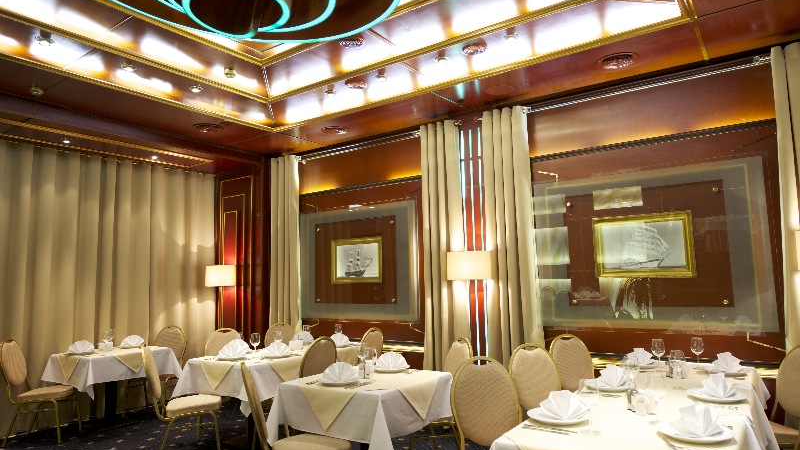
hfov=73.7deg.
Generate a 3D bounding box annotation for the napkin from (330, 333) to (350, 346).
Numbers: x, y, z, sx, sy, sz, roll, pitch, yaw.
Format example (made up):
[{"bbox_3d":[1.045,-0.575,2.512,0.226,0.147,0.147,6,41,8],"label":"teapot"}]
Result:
[{"bbox_3d":[-0.590,1.141,5.332,0.240,0.130,0.100,-2,-6,9],"label":"napkin"}]

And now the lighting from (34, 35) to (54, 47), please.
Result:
[{"bbox_3d":[-2.513,-1.307,3.773,0.117,0.041,0.117,-6,-8,35],"label":"lighting"}]

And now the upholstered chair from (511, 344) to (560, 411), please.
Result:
[{"bbox_3d":[0.928,1.206,3.076,0.440,0.950,0.600,1,-6,-19],"label":"upholstered chair"}]

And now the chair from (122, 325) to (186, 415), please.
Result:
[{"bbox_3d":[-2.759,1.640,6.057,0.450,0.935,0.570,-2,-6,8],"label":"chair"}]

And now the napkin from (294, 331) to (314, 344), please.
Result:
[{"bbox_3d":[-1.022,1.217,5.697,0.235,0.130,0.100,-1,-6,-5],"label":"napkin"}]

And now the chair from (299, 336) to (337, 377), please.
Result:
[{"bbox_3d":[-0.877,1.426,4.545,0.589,0.932,0.459,-5,-7,30],"label":"chair"}]

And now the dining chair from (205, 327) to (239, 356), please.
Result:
[{"bbox_3d":[-1.721,1.560,5.441,0.440,0.950,0.600,2,-7,-30],"label":"dining chair"}]

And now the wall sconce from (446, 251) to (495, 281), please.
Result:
[{"bbox_3d":[0.654,0.376,4.950,0.430,0.277,0.190,-6,-8,36],"label":"wall sconce"}]

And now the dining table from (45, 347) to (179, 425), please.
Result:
[{"bbox_3d":[-2.983,1.680,5.546,0.880,0.755,0.900,-6,-8,36],"label":"dining table"}]

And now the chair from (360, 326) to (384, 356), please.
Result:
[{"bbox_3d":[-0.482,1.540,5.478,0.600,0.950,0.440,-5,-7,33],"label":"chair"}]

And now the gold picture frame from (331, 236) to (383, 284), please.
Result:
[{"bbox_3d":[-0.479,0.379,5.748,0.714,0.487,0.050,-5,-7,35],"label":"gold picture frame"}]

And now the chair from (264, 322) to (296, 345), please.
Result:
[{"bbox_3d":[-1.179,1.575,5.853,0.459,0.932,0.589,4,-8,-41],"label":"chair"}]

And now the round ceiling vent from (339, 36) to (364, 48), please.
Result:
[{"bbox_3d":[-0.372,-1.416,4.121,0.200,0.040,0.200,-1,-6,0],"label":"round ceiling vent"}]

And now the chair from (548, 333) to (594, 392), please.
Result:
[{"bbox_3d":[1.457,1.323,4.012,0.450,0.935,0.570,0,-6,-16],"label":"chair"}]

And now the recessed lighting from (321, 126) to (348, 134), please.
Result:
[{"bbox_3d":[-0.667,-0.963,5.434,0.280,0.035,0.280,-1,-6,0],"label":"recessed lighting"}]

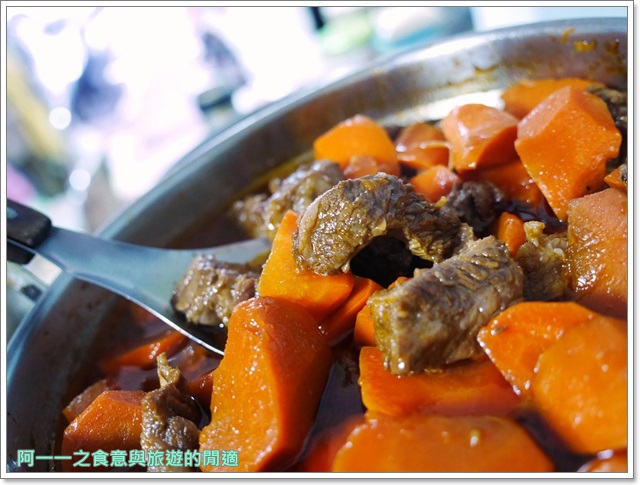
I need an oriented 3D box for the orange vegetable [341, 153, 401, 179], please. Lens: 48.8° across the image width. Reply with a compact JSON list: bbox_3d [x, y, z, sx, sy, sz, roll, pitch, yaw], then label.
[{"bbox_3d":[0.023,-0.030,0.312,0.025,0.018,0.022,-2,42,0],"label":"orange vegetable"}]

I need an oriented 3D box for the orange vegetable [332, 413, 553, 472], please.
[{"bbox_3d":[0.035,0.069,0.208,0.058,0.028,0.034,-2,42,0],"label":"orange vegetable"}]

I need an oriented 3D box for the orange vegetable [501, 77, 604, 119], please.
[{"bbox_3d":[0.108,-0.061,0.325,0.042,0.024,0.024,-11,42,-4],"label":"orange vegetable"}]

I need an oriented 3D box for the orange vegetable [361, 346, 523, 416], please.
[{"bbox_3d":[0.038,0.045,0.220,0.046,0.019,0.022,-5,42,4],"label":"orange vegetable"}]

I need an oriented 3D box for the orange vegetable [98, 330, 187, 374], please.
[{"bbox_3d":[-0.062,0.040,0.248,0.032,0.015,0.015,-28,46,-20],"label":"orange vegetable"}]

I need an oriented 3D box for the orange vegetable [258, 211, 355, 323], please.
[{"bbox_3d":[-0.005,0.009,0.258,0.033,0.037,0.022,7,3,16],"label":"orange vegetable"}]

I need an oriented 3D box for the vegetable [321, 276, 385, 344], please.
[{"bbox_3d":[0.011,0.026,0.262,0.023,0.027,0.023,28,24,18],"label":"vegetable"}]

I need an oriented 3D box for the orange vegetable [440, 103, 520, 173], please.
[{"bbox_3d":[0.068,-0.043,0.300,0.028,0.025,0.024,-11,42,-4],"label":"orange vegetable"}]

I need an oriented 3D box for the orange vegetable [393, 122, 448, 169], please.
[{"bbox_3d":[0.046,-0.043,0.322,0.024,0.019,0.024,-2,42,0],"label":"orange vegetable"}]

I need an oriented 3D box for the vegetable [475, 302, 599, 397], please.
[{"bbox_3d":[0.069,0.035,0.225,0.034,0.018,0.025,-8,42,0],"label":"vegetable"}]

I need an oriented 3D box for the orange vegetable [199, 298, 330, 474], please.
[{"bbox_3d":[-0.017,0.047,0.228,0.027,0.026,0.056,7,80,32],"label":"orange vegetable"}]

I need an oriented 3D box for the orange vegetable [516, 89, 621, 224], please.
[{"bbox_3d":[0.099,-0.035,0.283,0.035,0.039,0.028,-15,42,-7],"label":"orange vegetable"}]

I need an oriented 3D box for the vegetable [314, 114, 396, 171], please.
[{"bbox_3d":[0.015,-0.040,0.308,0.033,0.022,0.024,-11,42,-4],"label":"vegetable"}]

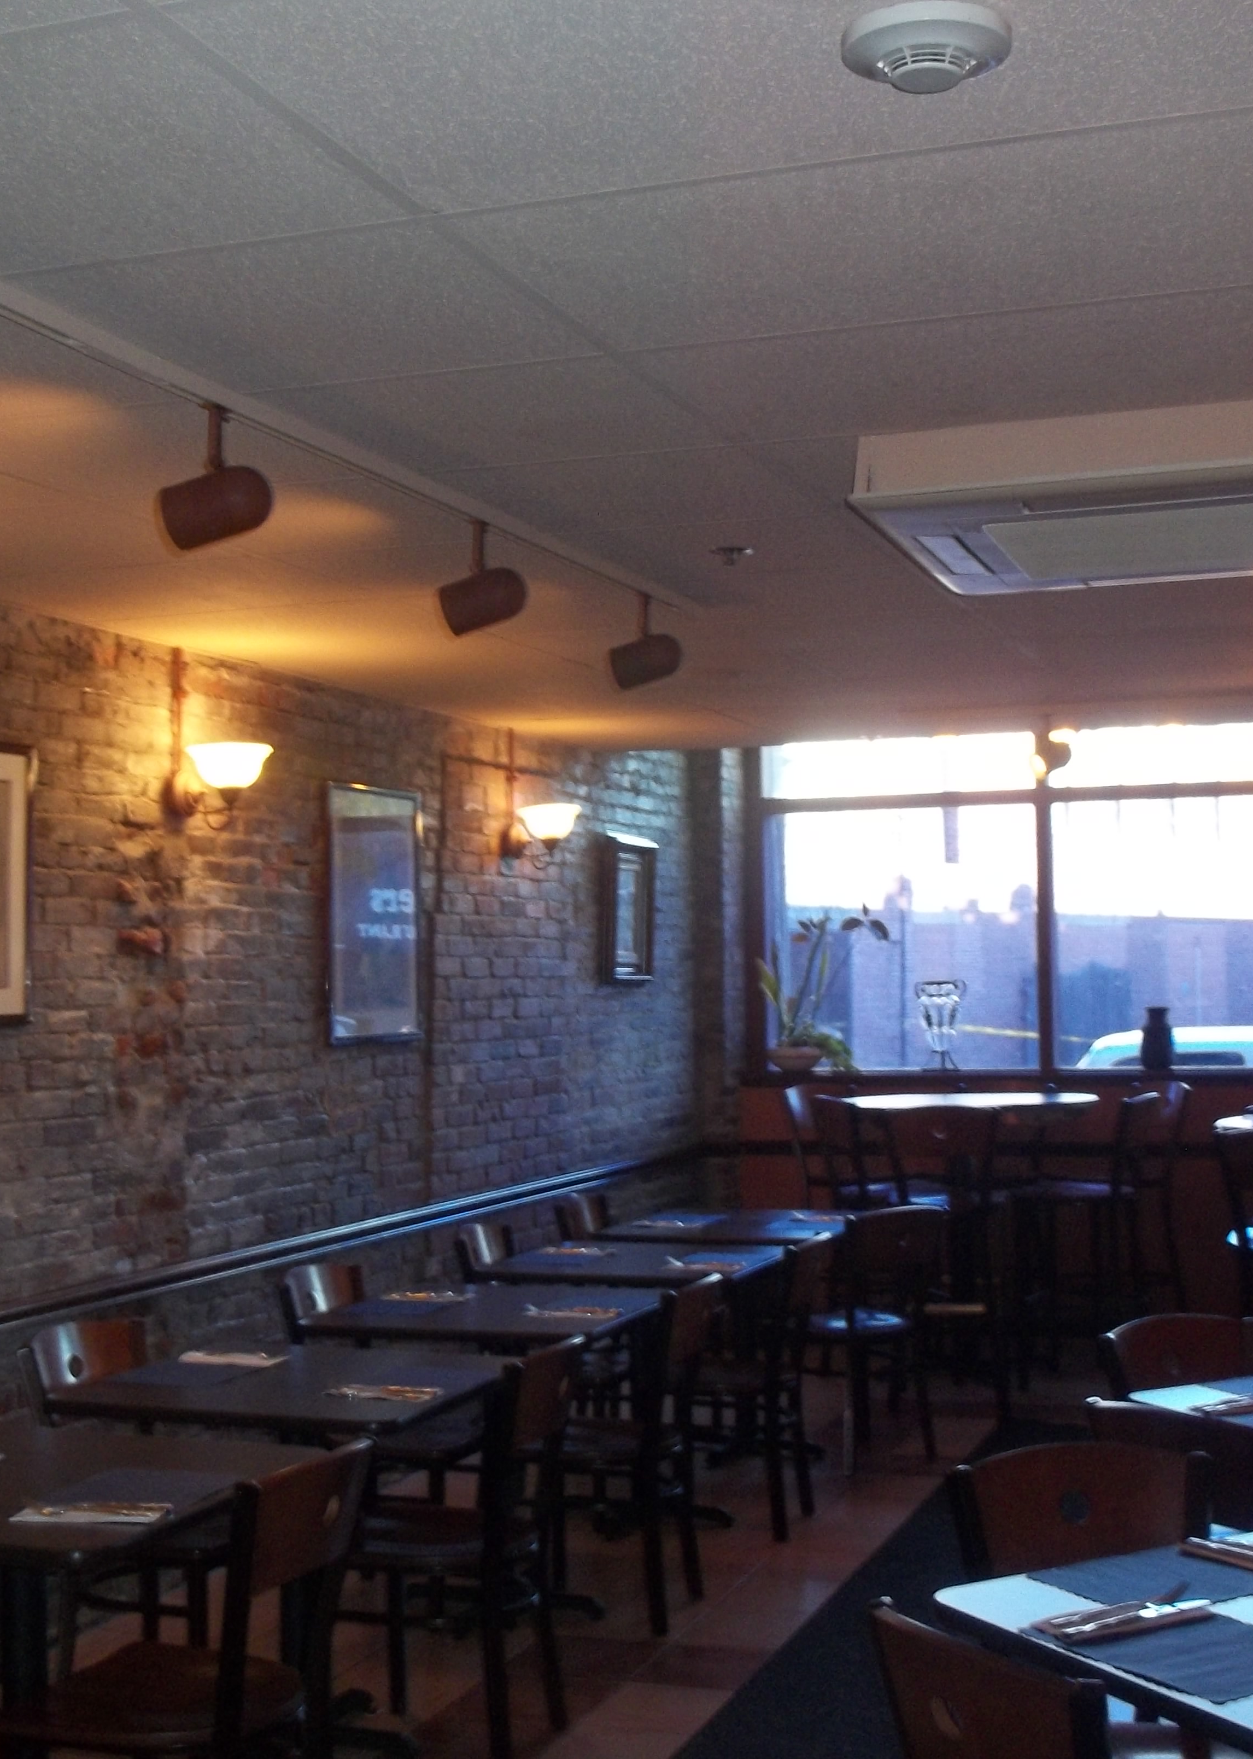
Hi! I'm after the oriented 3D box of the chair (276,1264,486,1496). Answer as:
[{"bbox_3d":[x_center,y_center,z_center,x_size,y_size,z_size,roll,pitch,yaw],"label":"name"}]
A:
[{"bbox_3d":[-0.583,1.430,5.732,0.500,0.830,0.420,-2,-3,20],"label":"chair"}]

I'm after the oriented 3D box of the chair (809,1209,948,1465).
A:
[{"bbox_3d":[0.774,1.499,7.427,0.420,0.850,0.450,1,-3,-32],"label":"chair"}]

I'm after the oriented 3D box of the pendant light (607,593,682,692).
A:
[{"bbox_3d":[0.042,-0.535,5.074,0.175,0.215,0.105,-1,-2,10],"label":"pendant light"}]

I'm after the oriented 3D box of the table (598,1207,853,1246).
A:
[{"bbox_3d":[0.347,1.530,7.469,0.760,0.750,0.770,-1,-2,20],"label":"table"}]

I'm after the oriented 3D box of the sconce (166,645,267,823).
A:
[{"bbox_3d":[-1.060,-0.380,5.788,0.320,0.490,0.250,-2,-3,20],"label":"sconce"}]

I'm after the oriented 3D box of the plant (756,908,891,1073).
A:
[{"bbox_3d":[0.866,0.488,9.834,0.580,0.710,0.450,-2,-3,20],"label":"plant"}]

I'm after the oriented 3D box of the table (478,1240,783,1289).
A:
[{"bbox_3d":[0.077,1.517,6.689,0.750,0.760,0.780,-2,-3,20],"label":"table"}]

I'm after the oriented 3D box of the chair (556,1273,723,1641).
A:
[{"bbox_3d":[-0.046,1.421,5.673,0.500,0.830,0.420,-2,-3,22],"label":"chair"}]

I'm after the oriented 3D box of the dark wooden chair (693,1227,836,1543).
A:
[{"bbox_3d":[0.359,1.462,6.547,0.440,0.850,0.420,-2,-3,20],"label":"dark wooden chair"}]

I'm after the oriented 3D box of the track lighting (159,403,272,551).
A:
[{"bbox_3d":[-0.622,-0.603,3.353,0.175,0.215,0.105,0,-2,4],"label":"track lighting"}]

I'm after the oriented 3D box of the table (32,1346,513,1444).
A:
[{"bbox_3d":[-0.694,1.424,4.665,0.800,0.745,0.660,-2,-3,20],"label":"table"}]

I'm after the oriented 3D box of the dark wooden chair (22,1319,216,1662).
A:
[{"bbox_3d":[-0.957,1.389,4.763,0.500,0.830,0.430,-2,-3,20],"label":"dark wooden chair"}]

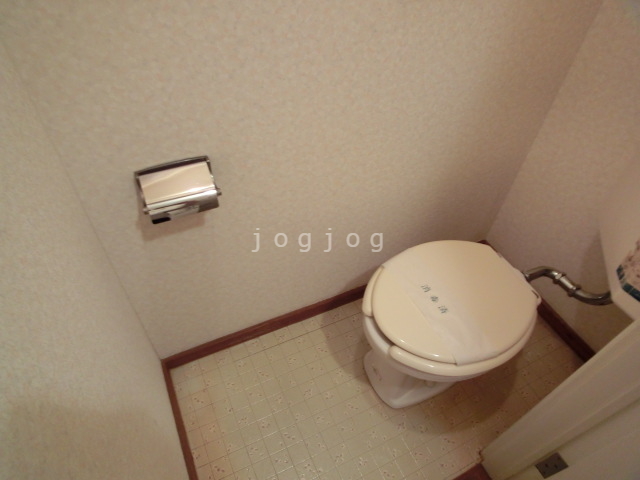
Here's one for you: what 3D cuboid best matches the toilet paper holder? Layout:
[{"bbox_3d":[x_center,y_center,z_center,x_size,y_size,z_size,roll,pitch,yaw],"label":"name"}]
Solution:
[{"bbox_3d":[-0.274,-0.098,0.760,0.142,0.081,0.075,-17,49,-20],"label":"toilet paper holder"}]

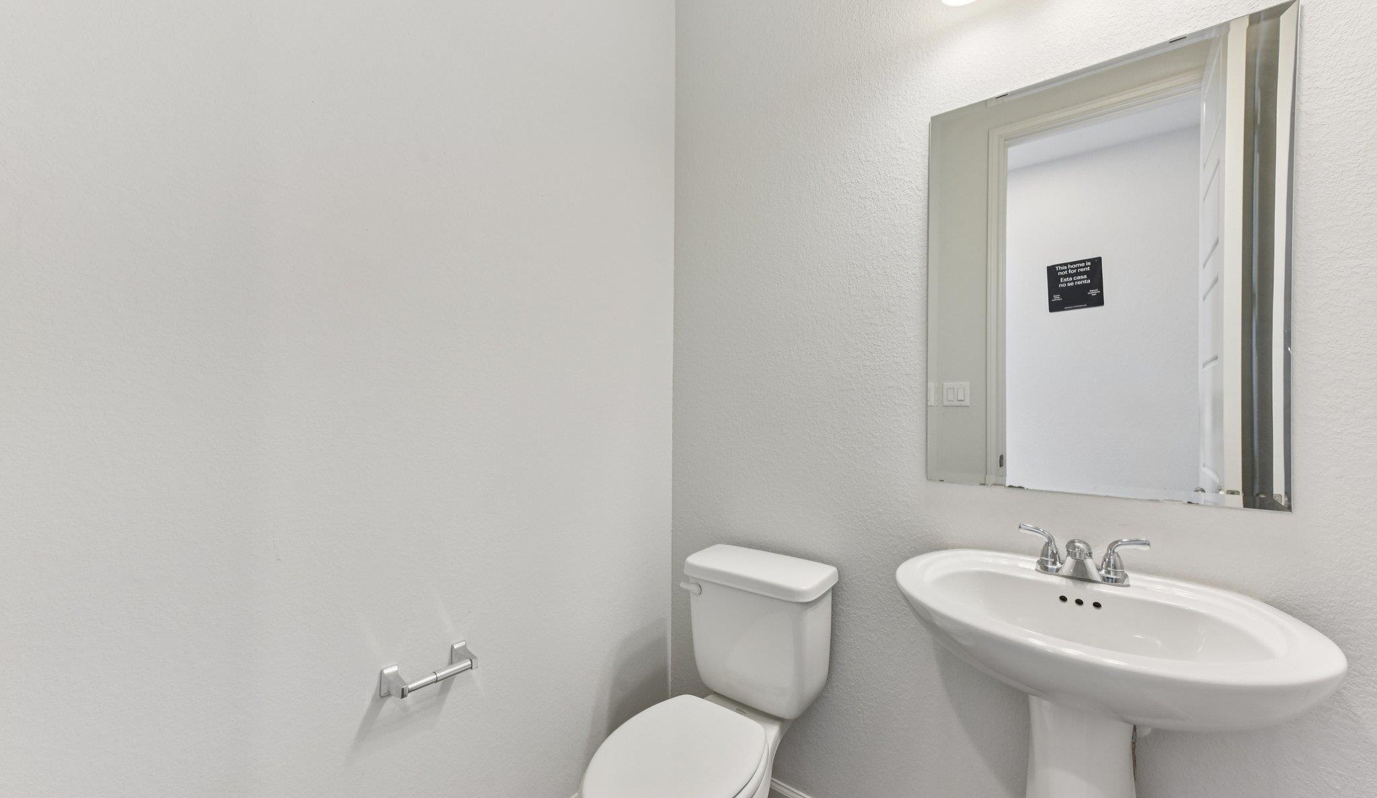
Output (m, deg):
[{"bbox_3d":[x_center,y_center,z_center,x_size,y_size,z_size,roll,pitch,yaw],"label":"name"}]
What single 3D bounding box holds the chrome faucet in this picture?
[{"bbox_3d":[0.766,0.310,1.052,0.210,0.094,0.132,0,0,38],"label":"chrome faucet"}]

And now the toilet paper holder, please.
[{"bbox_3d":[-0.555,0.594,1.167,0.072,0.055,0.188,0,0,38],"label":"toilet paper holder"}]

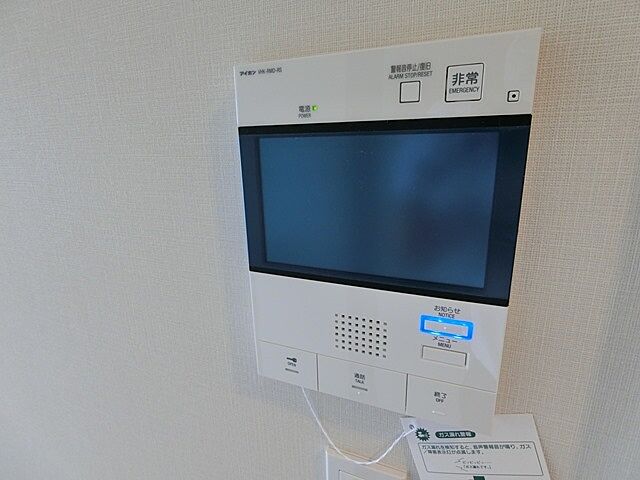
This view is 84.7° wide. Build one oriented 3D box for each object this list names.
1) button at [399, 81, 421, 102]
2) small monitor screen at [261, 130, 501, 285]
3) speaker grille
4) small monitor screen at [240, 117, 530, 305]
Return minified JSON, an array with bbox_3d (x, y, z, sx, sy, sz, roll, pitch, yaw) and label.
[{"bbox_3d":[0.052,-0.086,0.203,0.011,0.011,0.003,5,16,22],"label":"button"},{"bbox_3d":[0.029,-0.021,0.233,0.152,0.091,0.006,5,16,22],"label":"small monitor screen"},{"bbox_3d":[0.030,0.070,0.256,0.039,0.029,0.004,5,16,22],"label":"speaker grille"},{"bbox_3d":[0.029,-0.021,0.234,0.183,0.109,0.010,5,16,22],"label":"small monitor screen"}]

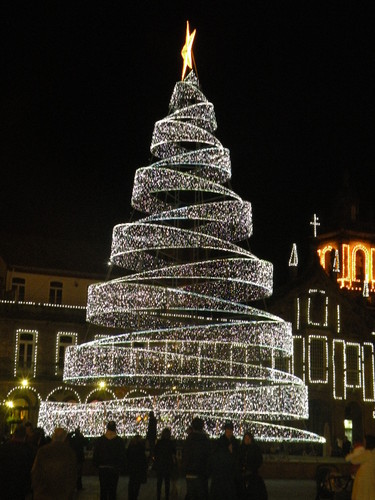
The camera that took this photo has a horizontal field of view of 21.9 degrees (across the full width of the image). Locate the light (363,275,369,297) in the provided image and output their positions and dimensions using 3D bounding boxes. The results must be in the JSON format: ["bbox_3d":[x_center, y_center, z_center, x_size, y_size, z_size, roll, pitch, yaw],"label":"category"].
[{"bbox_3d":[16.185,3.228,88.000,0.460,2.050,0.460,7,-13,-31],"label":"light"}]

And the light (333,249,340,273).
[{"bbox_3d":[13.240,0.933,86.000,0.520,2.100,0.520,7,-13,-31],"label":"light"}]

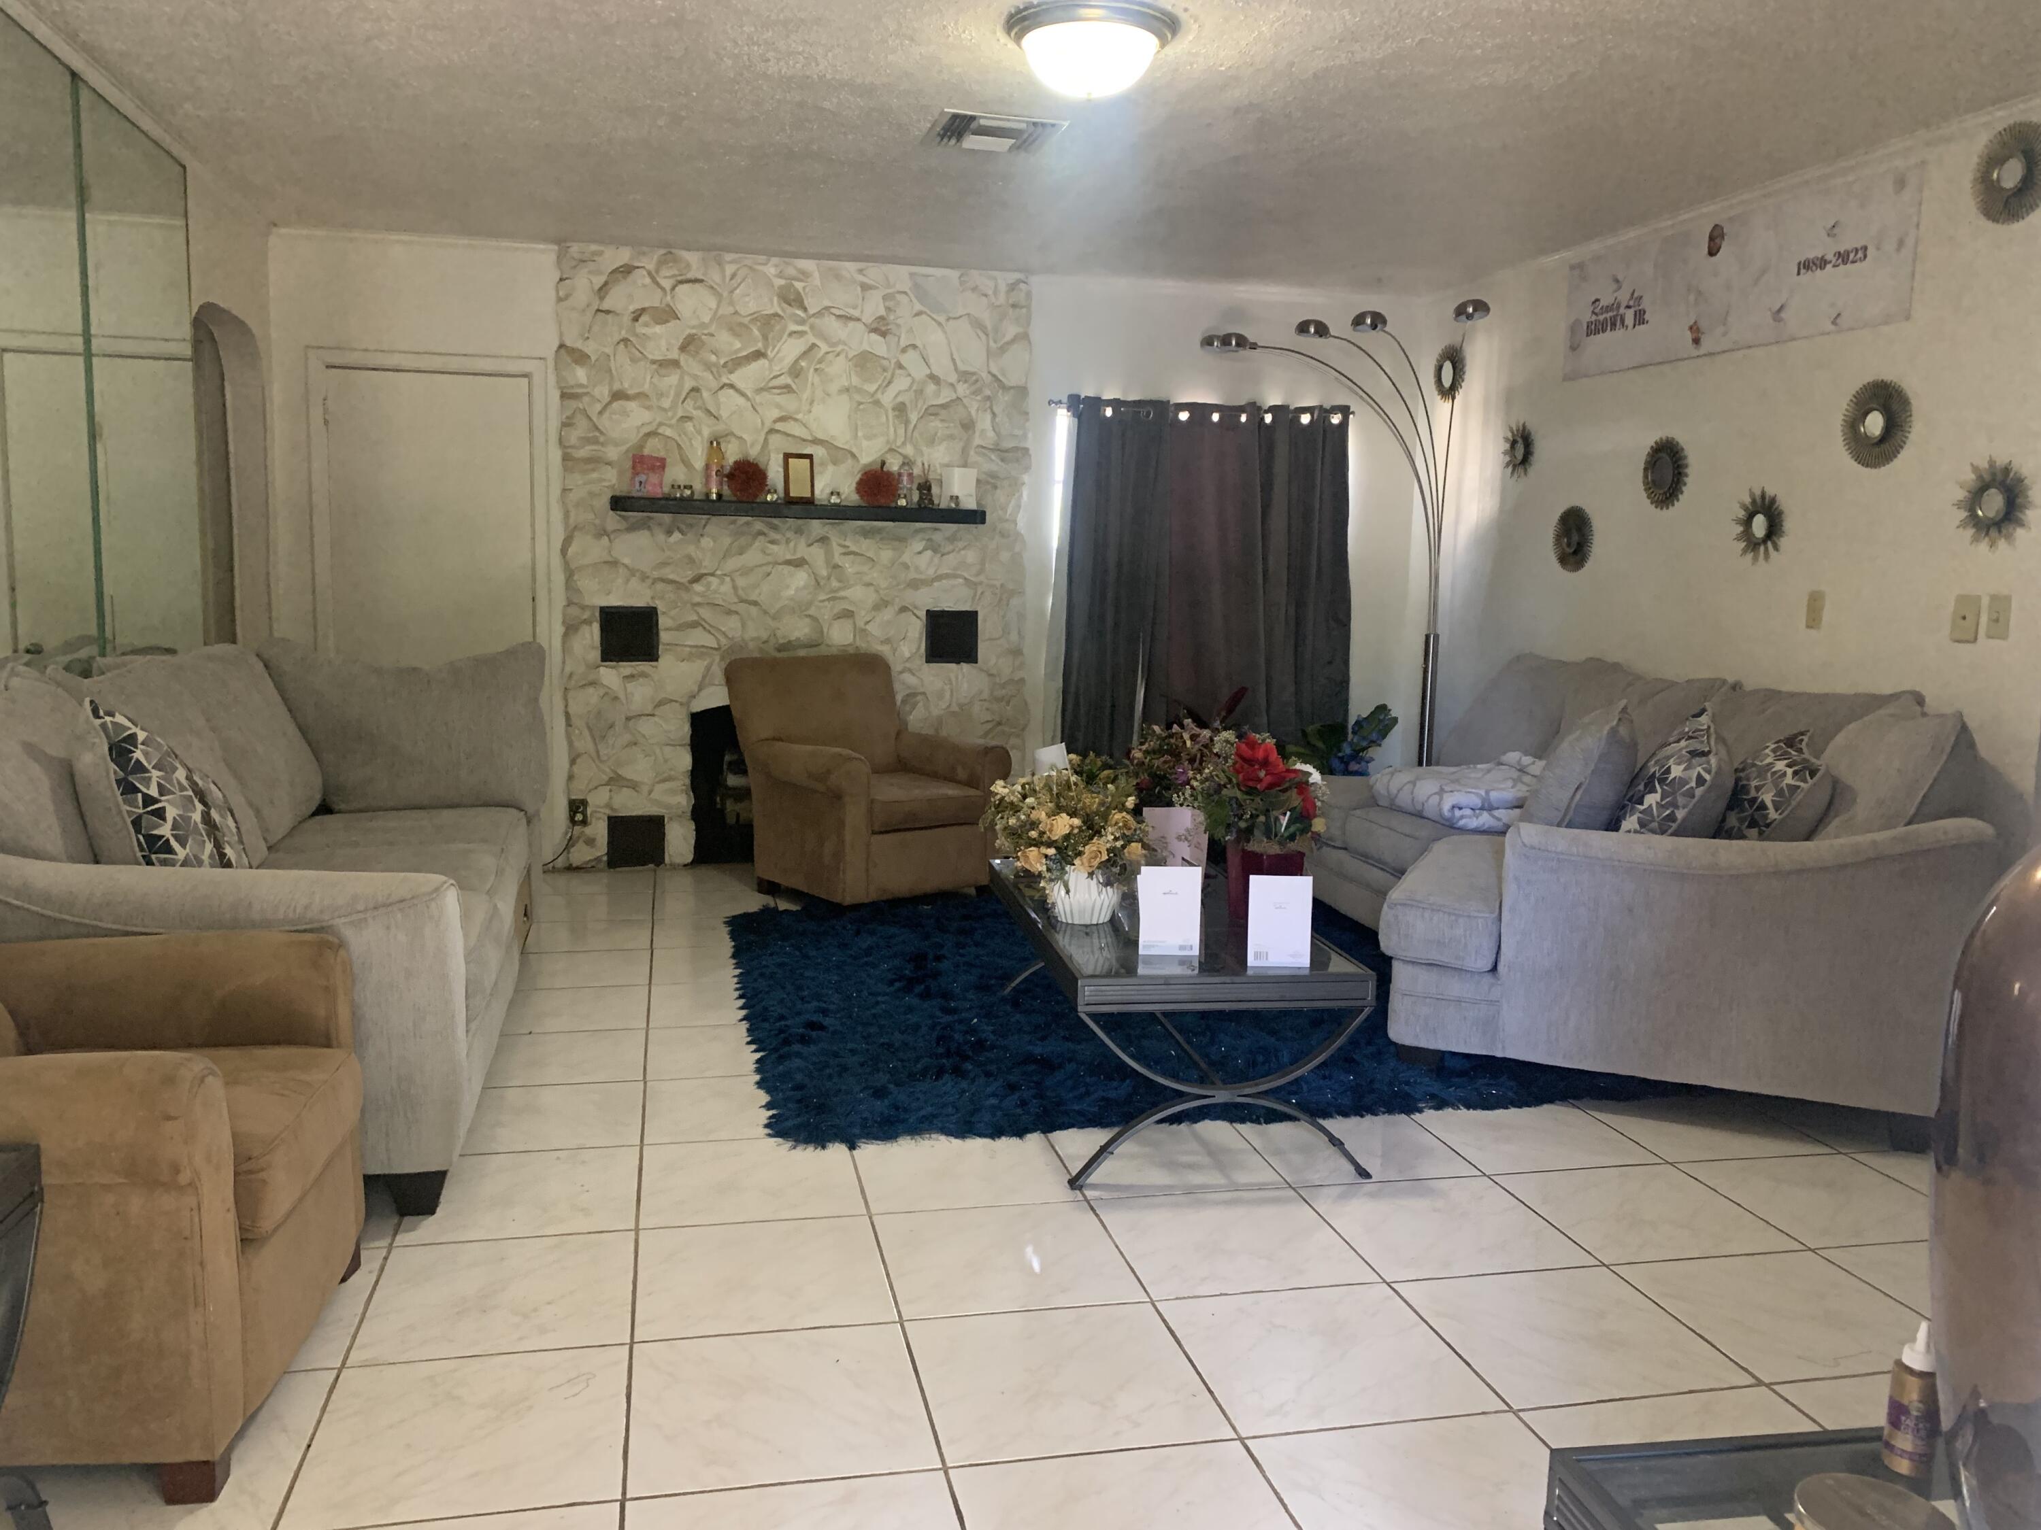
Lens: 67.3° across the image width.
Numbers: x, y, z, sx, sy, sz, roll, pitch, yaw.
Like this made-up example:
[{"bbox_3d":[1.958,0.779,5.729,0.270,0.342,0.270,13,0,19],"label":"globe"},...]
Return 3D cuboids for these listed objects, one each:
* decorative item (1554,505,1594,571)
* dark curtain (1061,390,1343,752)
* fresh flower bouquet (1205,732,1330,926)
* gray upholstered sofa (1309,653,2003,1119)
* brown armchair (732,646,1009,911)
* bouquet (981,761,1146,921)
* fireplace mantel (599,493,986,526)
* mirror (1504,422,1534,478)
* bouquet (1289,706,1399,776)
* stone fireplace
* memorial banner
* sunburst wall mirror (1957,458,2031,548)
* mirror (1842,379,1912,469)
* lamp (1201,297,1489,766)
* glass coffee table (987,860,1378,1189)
[{"bbox_3d":[2.012,-0.828,5.603,0.025,0.242,0.242,-1,7,-17],"label":"decorative item"},{"bbox_3d":[0.806,-0.636,6.543,1.270,1.800,0.130,0,7,-10],"label":"dark curtain"},{"bbox_3d":[0.586,0.143,3.656,0.310,0.430,0.290,0,7,-13],"label":"fresh flower bouquet"},{"bbox_3d":[1.509,0.225,4.475,1.526,0.976,2.556,0,7,-16],"label":"gray upholstered sofa"},{"bbox_3d":[-0.589,0.042,5.882,0.780,0.900,0.790,-4,9,-40],"label":"brown armchair"},{"bbox_3d":[0.101,0.180,3.601,0.365,0.355,0.345,0,7,-13],"label":"bouquet"},{"bbox_3d":[-0.881,-1.016,6.165,1.474,0.060,0.200,0,7,-11],"label":"fireplace mantel"},{"bbox_3d":[1.914,-1.220,5.921,0.025,0.222,0.222,-1,7,-17],"label":"mirror"},{"bbox_3d":[1.270,-0.043,6.099,0.420,0.380,0.340,0,7,-13],"label":"bouquet"},{"bbox_3d":[-0.914,-0.800,6.344,1.894,2.474,0.250,0,7,-11],"label":"stone fireplace"},{"bbox_3d":[2.216,-1.522,4.900,0.020,0.419,1.536,-1,7,-17],"label":"memorial banner"},{"bbox_3d":[2.502,-0.677,3.955,0.025,0.227,0.227,-1,7,-17],"label":"sunburst wall mirror"},{"bbox_3d":[2.408,-0.960,4.316,0.030,0.250,0.250,0,7,-16],"label":"mirror"},{"bbox_3d":[1.194,-0.546,5.720,1.000,2.193,0.650,0,7,-13],"label":"lamp"},{"bbox_3d":[0.320,0.567,3.775,0.632,0.434,1.298,0,7,-9],"label":"glass coffee table"}]

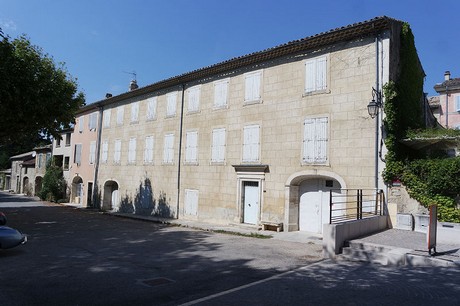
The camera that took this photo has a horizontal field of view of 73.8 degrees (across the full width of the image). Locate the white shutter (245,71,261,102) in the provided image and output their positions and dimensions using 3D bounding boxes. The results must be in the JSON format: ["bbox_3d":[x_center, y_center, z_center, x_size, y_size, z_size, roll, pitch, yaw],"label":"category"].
[{"bbox_3d":[1.216,-3.474,16.270,1.037,1.375,0.120,-2,-5,42],"label":"white shutter"}]

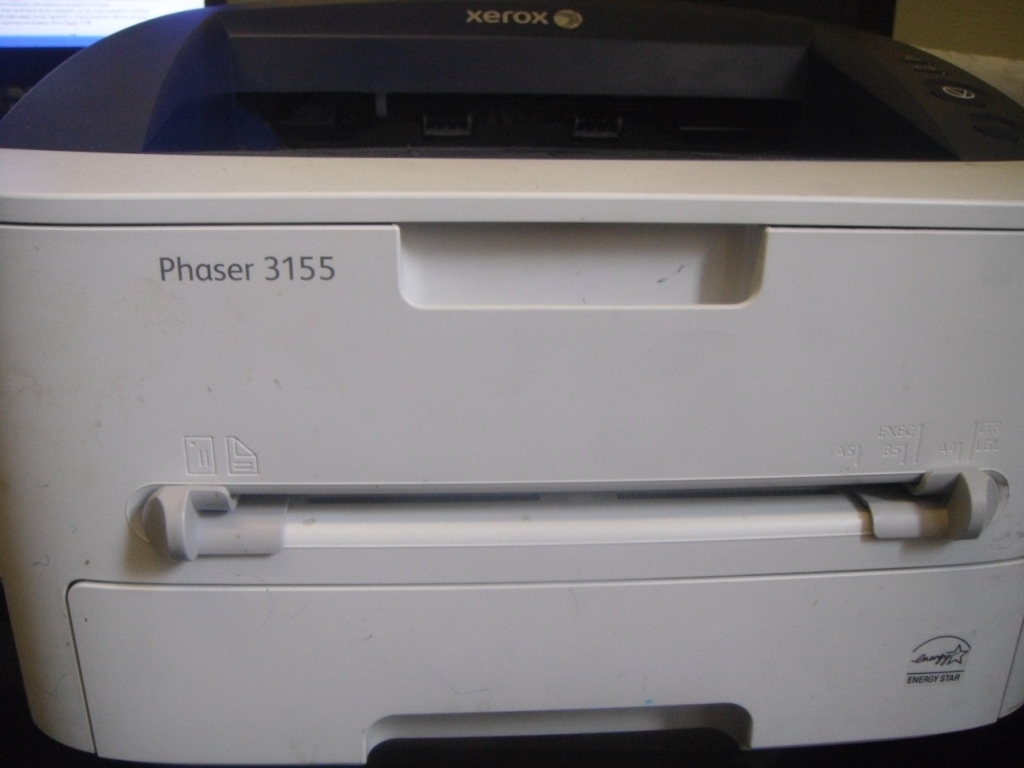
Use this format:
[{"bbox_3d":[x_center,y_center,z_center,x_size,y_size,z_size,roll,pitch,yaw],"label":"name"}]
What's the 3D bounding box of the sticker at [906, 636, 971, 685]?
[{"bbox_3d":[0.127,0.082,0.307,0.019,0.017,0.001,0,21,-10],"label":"sticker"}]

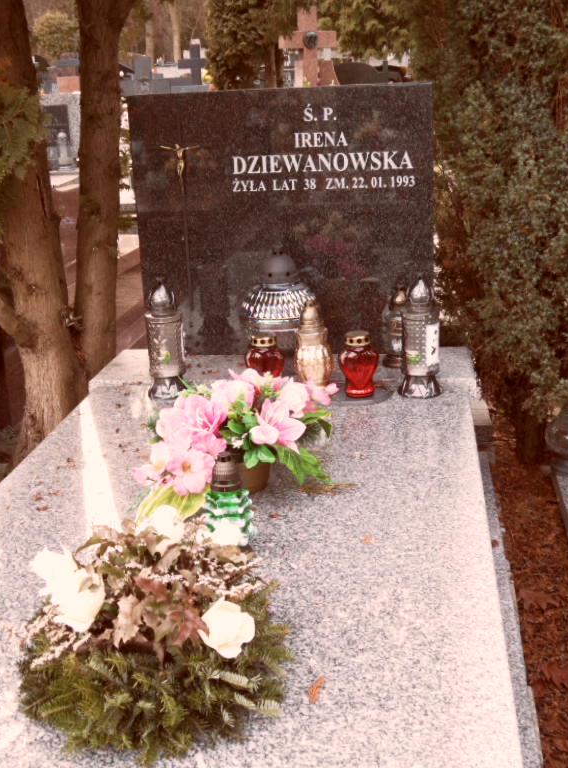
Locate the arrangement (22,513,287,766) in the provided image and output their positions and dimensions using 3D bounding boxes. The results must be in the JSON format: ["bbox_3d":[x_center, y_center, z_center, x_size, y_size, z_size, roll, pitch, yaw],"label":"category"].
[{"bbox_3d":[-0.168,0.311,1.240,0.345,0.172,0.340,0,19,9],"label":"arrangement"}]

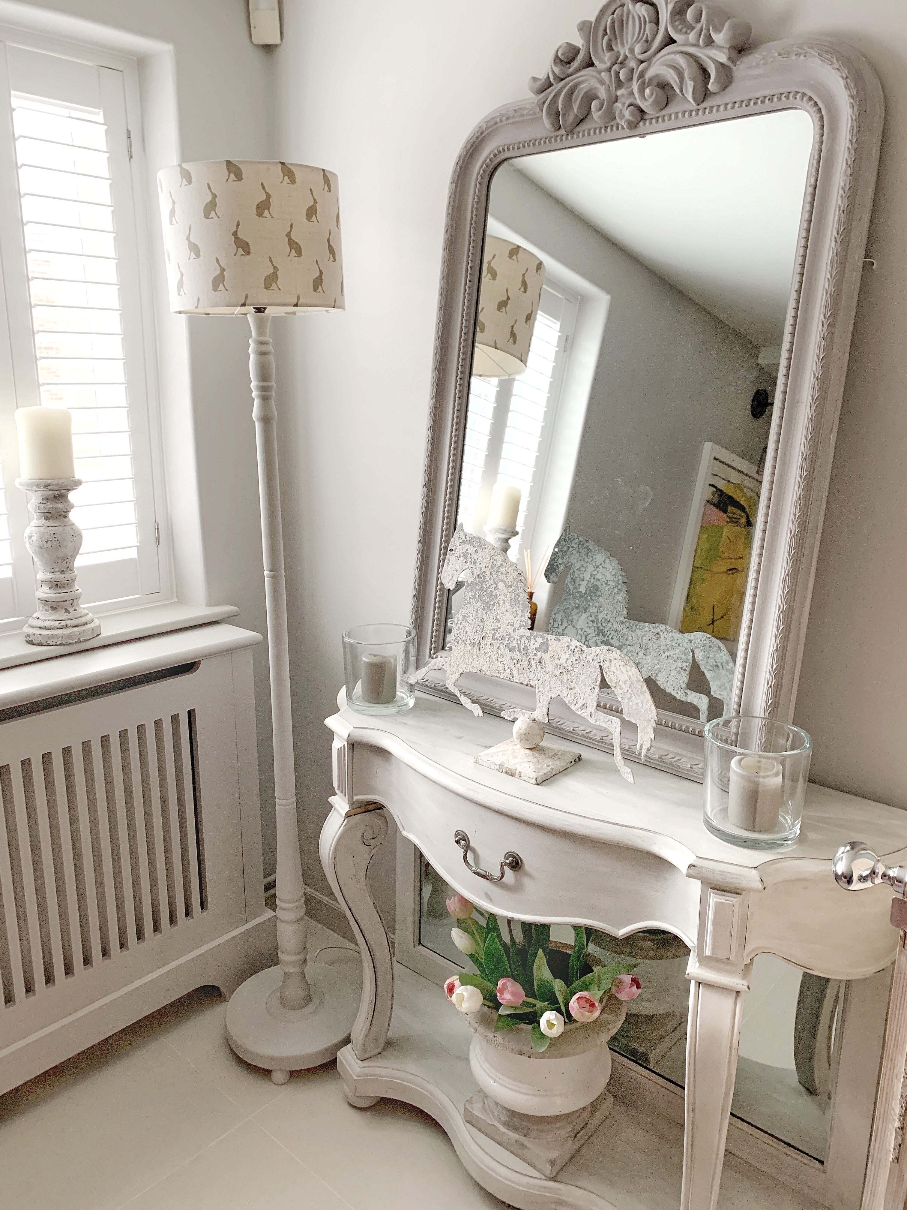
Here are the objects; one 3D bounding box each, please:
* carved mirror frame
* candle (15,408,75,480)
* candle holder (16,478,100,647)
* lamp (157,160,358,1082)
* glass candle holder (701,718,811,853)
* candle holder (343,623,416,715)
[{"bbox_3d":[0.245,-0.356,1.476,0.759,1.165,0.065,13,11,42],"label":"carved mirror frame"},{"bbox_3d":[-0.787,-0.310,1.754,0.100,0.131,0.100,13,19,42],"label":"candle"},{"bbox_3d":[-0.790,-0.092,1.807,0.146,0.317,0.146,13,19,42],"label":"candle holder"},{"bbox_3d":[-0.347,0.097,1.804,0.315,1.750,0.315,0,14,0],"label":"lamp"},{"bbox_3d":[0.400,0.234,1.206,0.134,0.132,0.134,0,14,0],"label":"glass candle holder"},{"bbox_3d":[-0.133,0.117,1.657,0.134,0.134,0.134,0,14,0],"label":"candle holder"}]

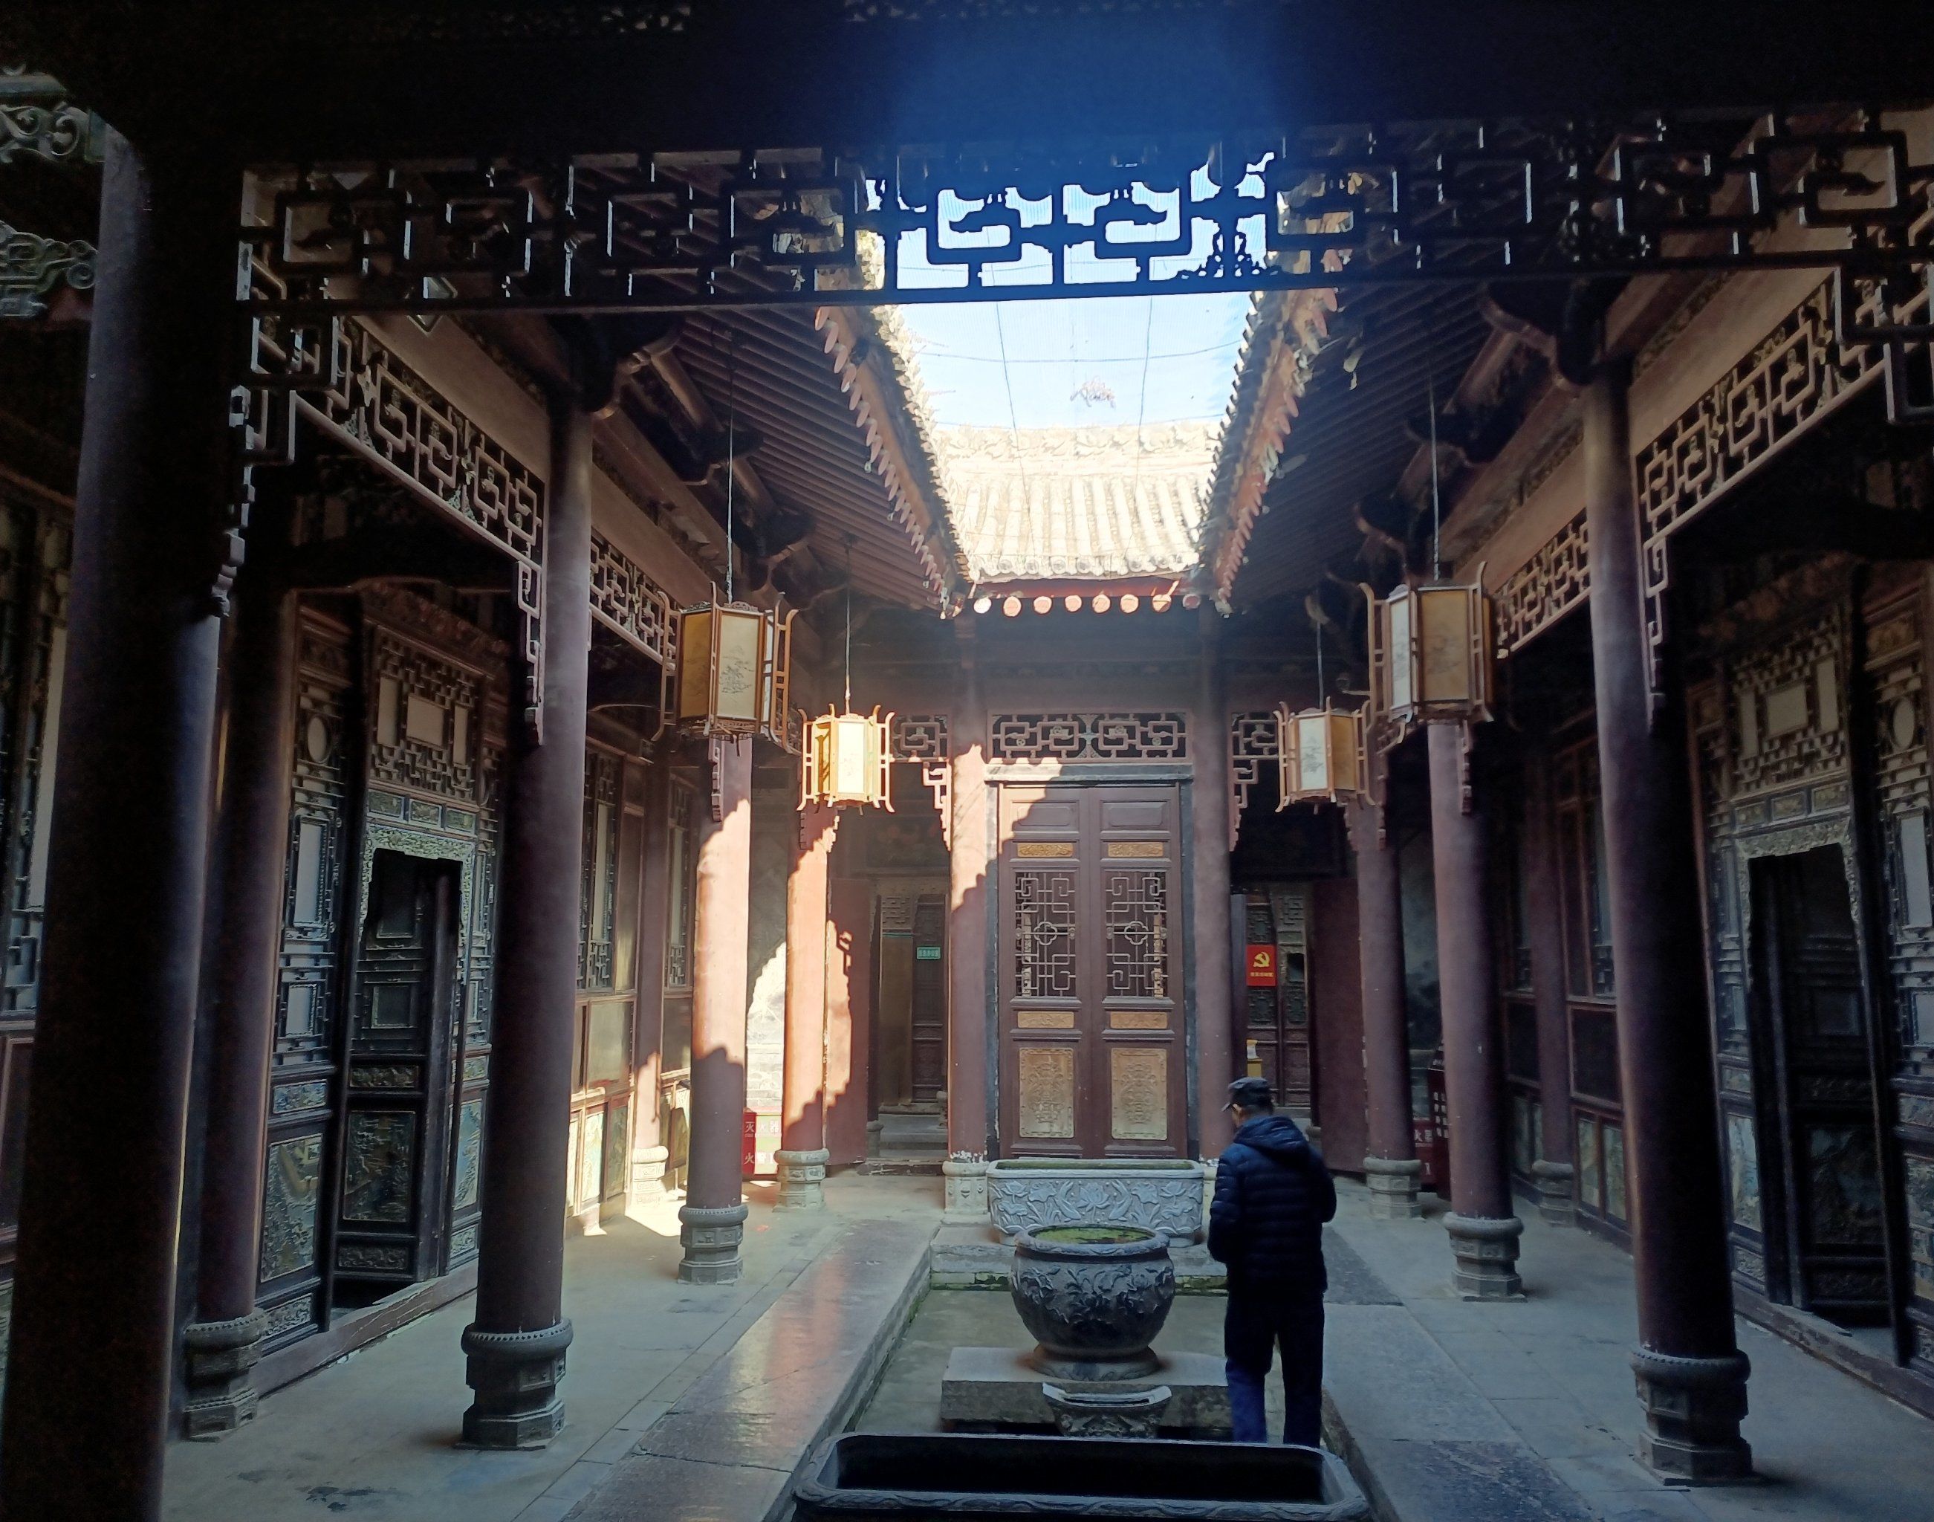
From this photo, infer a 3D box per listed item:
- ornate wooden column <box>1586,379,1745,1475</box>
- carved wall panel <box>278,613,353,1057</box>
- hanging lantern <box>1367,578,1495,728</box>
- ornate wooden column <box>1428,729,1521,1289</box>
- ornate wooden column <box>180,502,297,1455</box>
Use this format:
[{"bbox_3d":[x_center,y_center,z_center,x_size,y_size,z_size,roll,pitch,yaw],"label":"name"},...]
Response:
[{"bbox_3d":[2.765,0.497,6.159,0.470,4.440,0.470,0,-8,5],"label":"ornate wooden column"},{"bbox_3d":[-3.128,0.408,7.328,0.080,2.080,0.520,0,-8,5],"label":"carved wall panel"},{"bbox_3d":[2.237,-0.528,7.302,0.680,0.800,0.660,-1,-8,5],"label":"hanging lantern"},{"bbox_3d":[3.043,1.121,9.220,0.420,4.000,0.420,-1,-8,5],"label":"ornate wooden column"},{"bbox_3d":[-3.122,0.749,6.589,0.350,4.050,0.350,-1,-8,5],"label":"ornate wooden column"}]

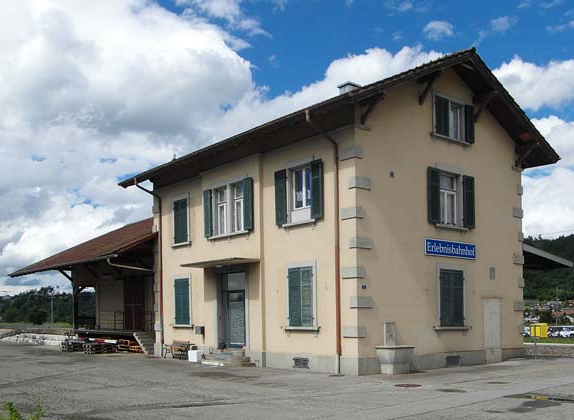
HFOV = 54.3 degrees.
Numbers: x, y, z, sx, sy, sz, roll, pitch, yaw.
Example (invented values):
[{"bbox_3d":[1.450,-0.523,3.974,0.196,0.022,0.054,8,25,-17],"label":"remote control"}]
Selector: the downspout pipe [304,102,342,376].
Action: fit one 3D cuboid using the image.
[{"bbox_3d":[1.018,0.893,16.123,1.300,7.520,0.140,9,-14,-39],"label":"downspout pipe"}]

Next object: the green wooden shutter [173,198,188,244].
[{"bbox_3d":[-4.566,0.506,23.964,0.080,1.898,1.262,8,-13,-37],"label":"green wooden shutter"}]

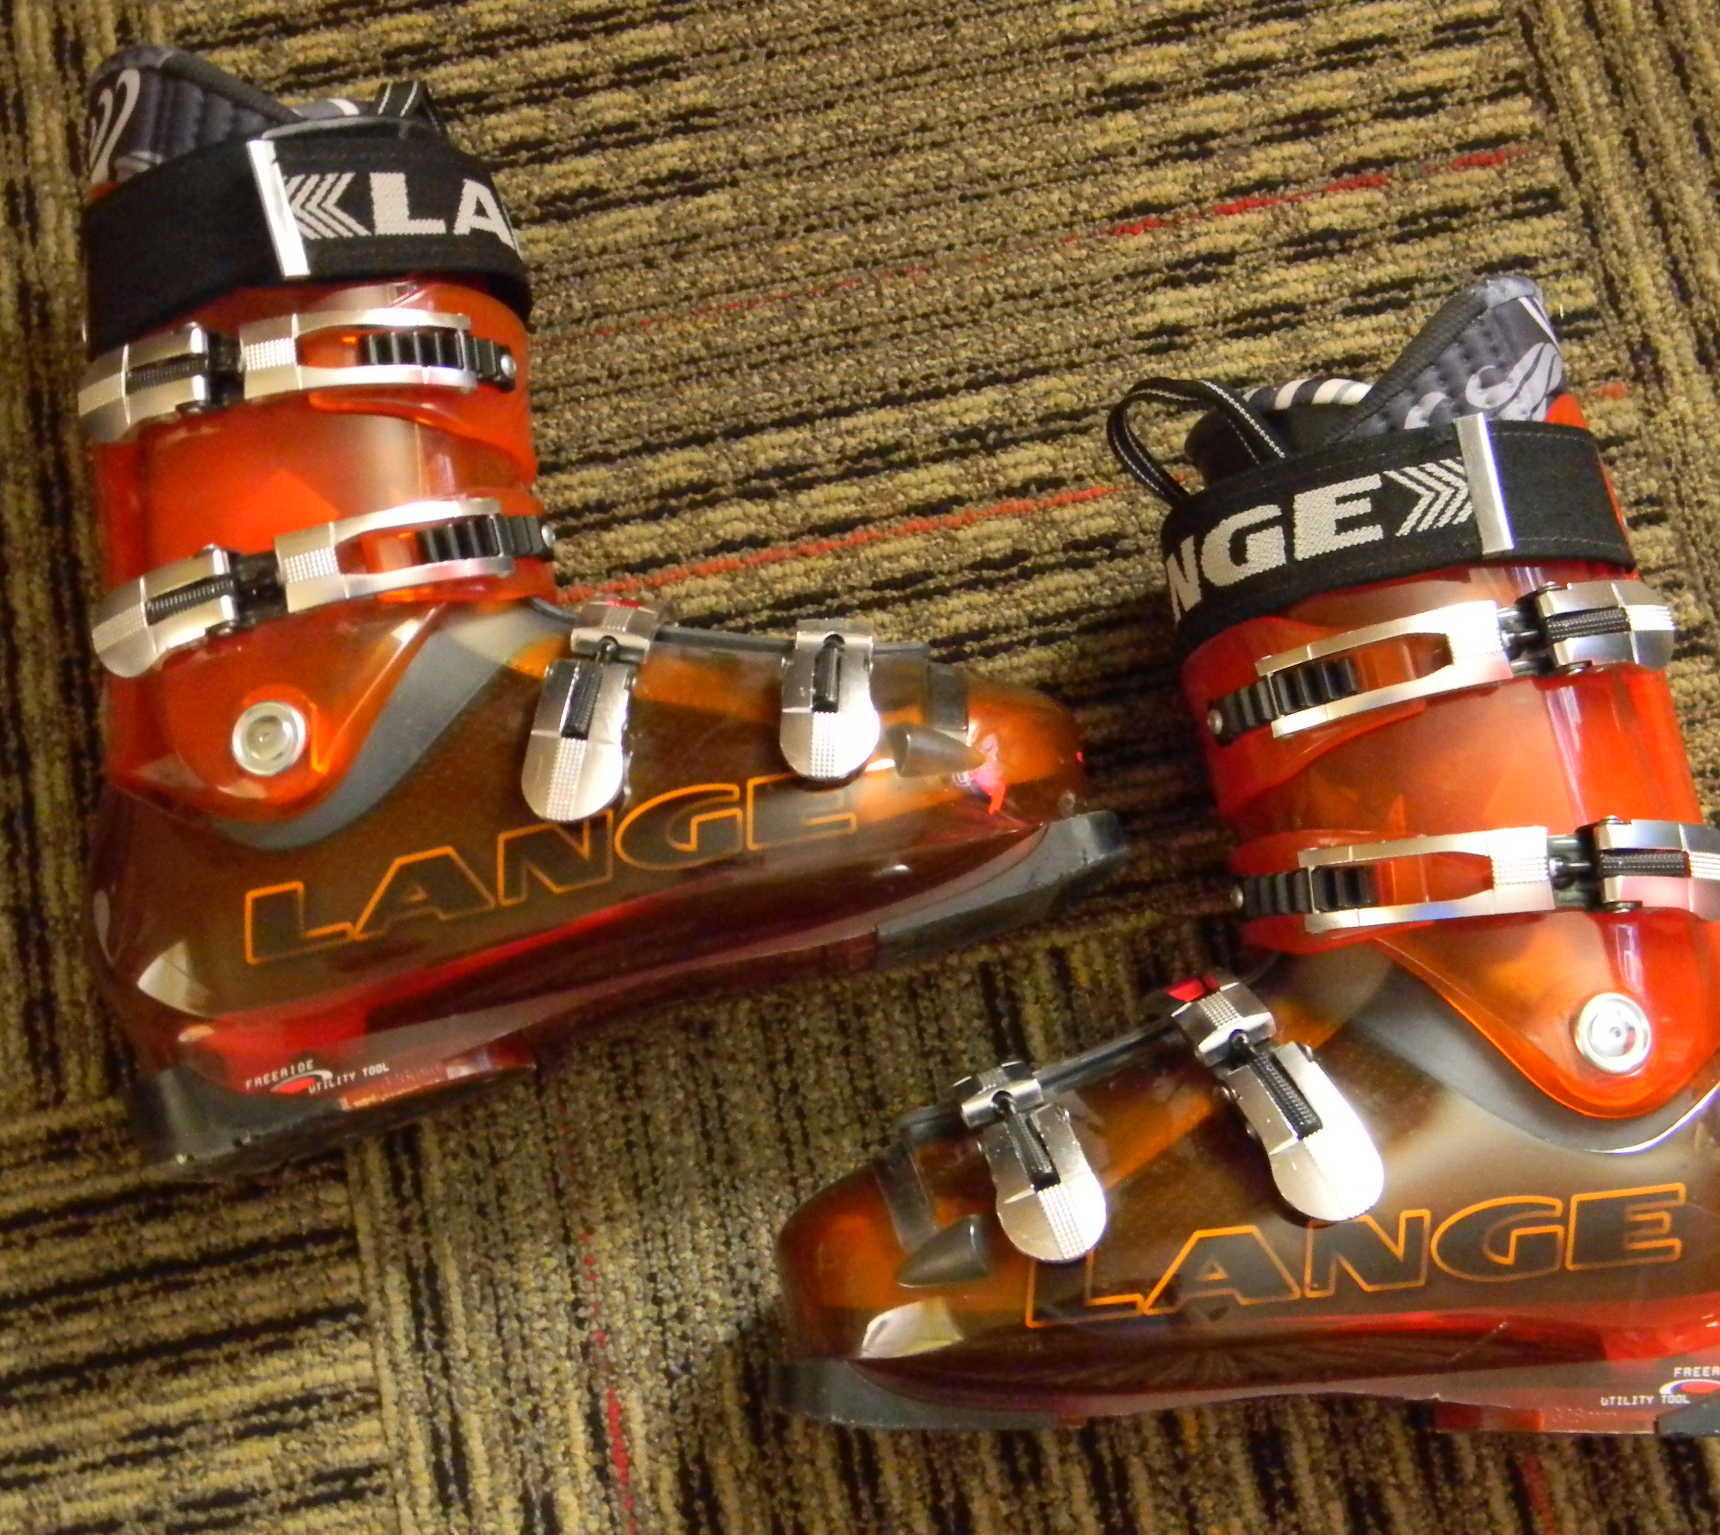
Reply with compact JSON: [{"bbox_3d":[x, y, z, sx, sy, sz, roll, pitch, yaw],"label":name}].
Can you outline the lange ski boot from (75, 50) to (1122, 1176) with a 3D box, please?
[{"bbox_3d":[-0.121,-0.088,0.797,0.322,0.128,0.366,-17,76,-5],"label":"lange ski boot"}]

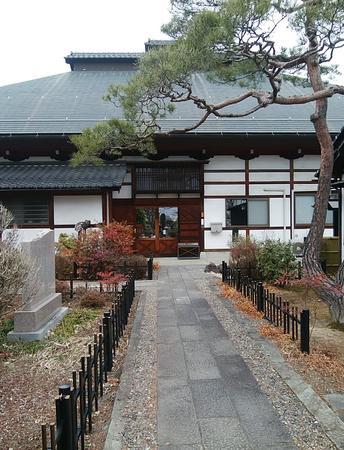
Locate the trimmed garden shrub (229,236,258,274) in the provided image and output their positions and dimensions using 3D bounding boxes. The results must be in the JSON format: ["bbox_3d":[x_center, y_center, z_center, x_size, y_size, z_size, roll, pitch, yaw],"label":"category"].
[{"bbox_3d":[1.847,0.837,9.850,0.820,1.030,0.800,0,1,0],"label":"trimmed garden shrub"}]

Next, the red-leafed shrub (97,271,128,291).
[{"bbox_3d":[-1.230,1.163,7.750,0.600,0.450,0.500,0,1,0],"label":"red-leafed shrub"}]

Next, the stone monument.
[{"bbox_3d":[-1.845,0.763,5.400,0.420,1.330,1.350,0,1,-2],"label":"stone monument"}]

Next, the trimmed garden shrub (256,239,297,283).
[{"bbox_3d":[2.535,0.827,9.250,0.980,1.070,0.920,0,1,0],"label":"trimmed garden shrub"}]

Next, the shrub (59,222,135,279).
[{"bbox_3d":[-2.000,0.598,10.100,2.000,1.500,1.500,0,1,0],"label":"shrub"}]

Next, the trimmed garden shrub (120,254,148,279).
[{"bbox_3d":[-0.995,1.037,9.850,0.760,0.630,0.700,0,1,0],"label":"trimmed garden shrub"}]

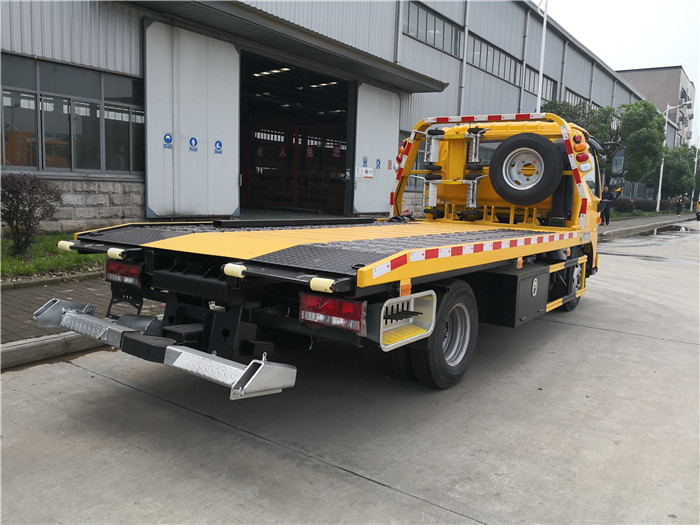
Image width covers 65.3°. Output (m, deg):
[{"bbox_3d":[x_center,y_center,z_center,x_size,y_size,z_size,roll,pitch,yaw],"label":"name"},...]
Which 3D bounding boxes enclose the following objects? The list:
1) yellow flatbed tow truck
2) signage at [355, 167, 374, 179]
[{"bbox_3d":[0.742,-0.435,5.208,2.364,2.236,6.452,7,8,35],"label":"yellow flatbed tow truck"},{"bbox_3d":[0.546,-3.303,20.205,0.020,0.380,1.220,7,8,36],"label":"signage"}]

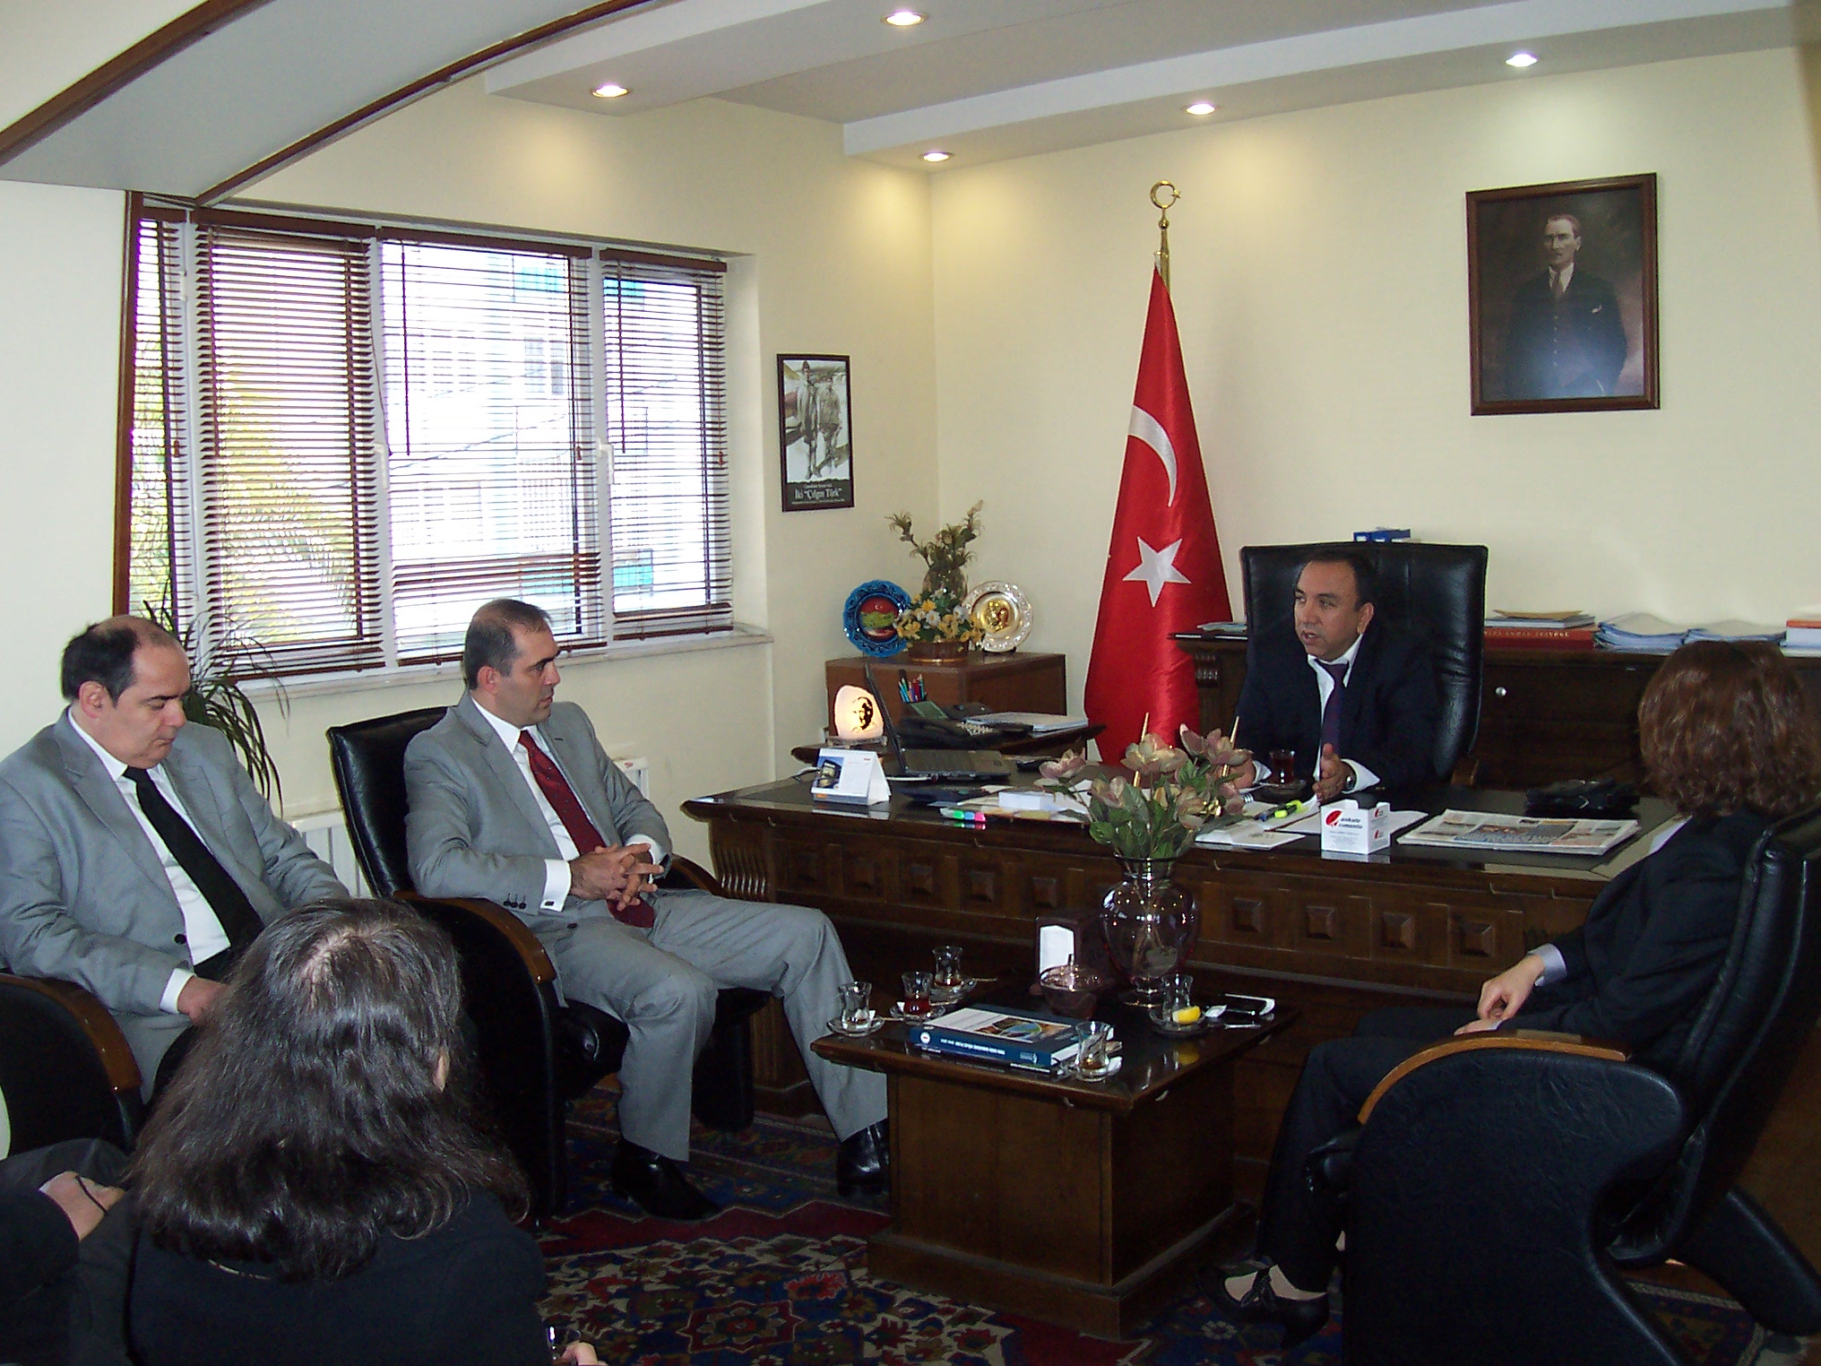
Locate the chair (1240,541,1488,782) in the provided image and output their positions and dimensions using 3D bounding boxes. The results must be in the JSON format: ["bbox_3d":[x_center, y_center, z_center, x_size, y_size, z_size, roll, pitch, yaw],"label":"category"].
[{"bbox_3d":[1.032,0.327,4.844,0.680,1.280,0.720,2,6,33],"label":"chair"}]

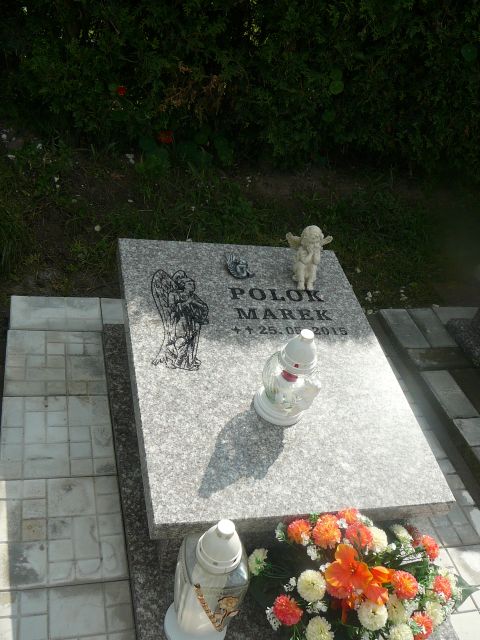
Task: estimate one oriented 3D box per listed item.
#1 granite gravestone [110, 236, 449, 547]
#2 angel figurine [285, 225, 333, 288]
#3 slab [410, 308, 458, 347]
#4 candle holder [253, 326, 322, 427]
[{"bbox_3d":[0.057,0.097,1.531,0.622,0.048,0.821,1,44,-18],"label":"granite gravestone"},{"bbox_3d":[0.179,-0.174,1.710,0.115,0.155,0.085,1,44,-18],"label":"angel figurine"},{"bbox_3d":[0.636,0.045,2.178,0.103,0.050,0.203,3,37,-17],"label":"slab"},{"bbox_3d":[0.113,0.107,1.341,0.115,0.213,0.120,10,42,-9],"label":"candle holder"}]

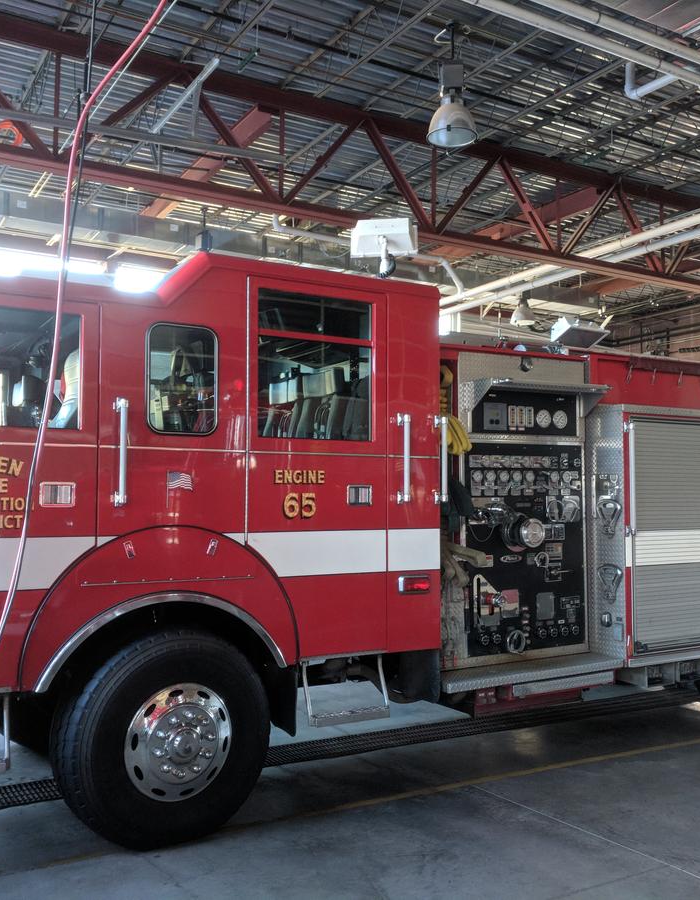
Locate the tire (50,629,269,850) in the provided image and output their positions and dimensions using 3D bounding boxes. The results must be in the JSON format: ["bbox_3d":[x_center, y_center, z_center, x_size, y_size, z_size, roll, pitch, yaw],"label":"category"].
[{"bbox_3d":[-0.964,1.502,4.734,1.080,1.080,0.375,2,-4,-36],"label":"tire"}]

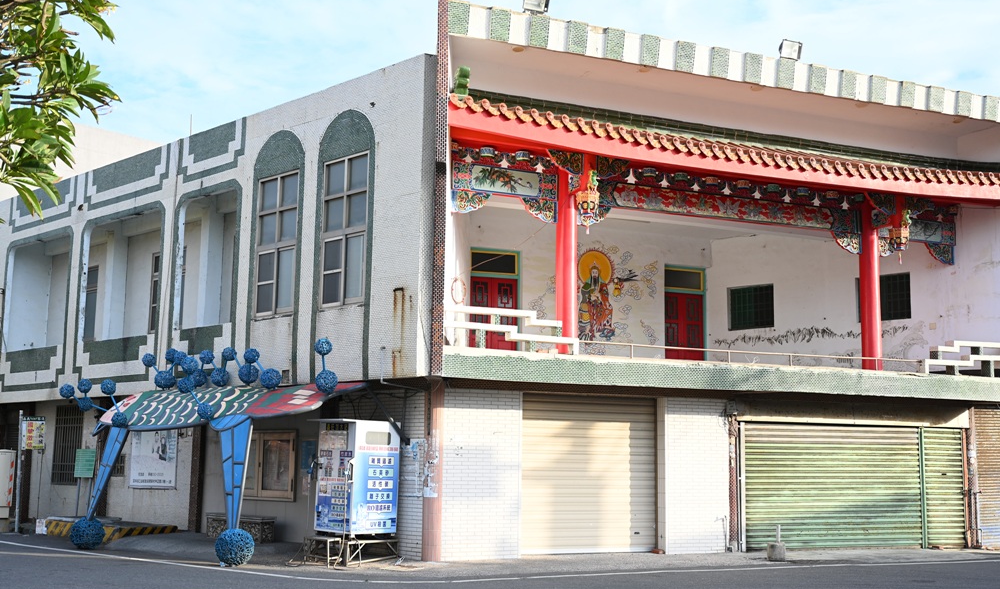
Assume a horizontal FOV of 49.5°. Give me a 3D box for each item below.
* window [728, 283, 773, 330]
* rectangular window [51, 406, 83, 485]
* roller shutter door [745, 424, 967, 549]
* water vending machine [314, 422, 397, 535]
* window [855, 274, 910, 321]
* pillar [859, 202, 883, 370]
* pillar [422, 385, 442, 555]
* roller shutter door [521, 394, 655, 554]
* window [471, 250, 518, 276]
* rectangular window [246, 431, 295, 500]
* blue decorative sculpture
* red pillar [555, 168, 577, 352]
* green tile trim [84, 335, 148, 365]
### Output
[{"bbox_3d":[5.722,0.303,24.532,1.130,0.975,0.140,-7,-11,41],"label":"window"},{"bbox_3d":[-10.055,3.517,25.266,1.320,1.840,0.120,-7,-12,42],"label":"rectangular window"},{"bbox_3d":[6.365,3.420,19.159,4.805,2.169,0.120,4,-9,-22],"label":"roller shutter door"},{"bbox_3d":[-2.140,2.720,16.175,0.855,1.634,0.913,-8,-12,43],"label":"water vending machine"},{"bbox_3d":[7.838,0.076,22.072,1.151,0.922,0.120,-7,-11,43],"label":"window"},{"bbox_3d":[6.891,-0.167,20.219,0.360,3.208,0.360,4,-9,-22],"label":"pillar"},{"bbox_3d":[-1.007,2.621,16.223,0.310,2.661,0.310,1,-8,0],"label":"pillar"},{"bbox_3d":[1.454,2.870,17.361,2.397,2.494,0.120,4,-9,-22],"label":"roller shutter door"},{"bbox_3d":[-0.122,-0.676,23.202,1.095,0.495,0.100,4,-9,-23],"label":"window"},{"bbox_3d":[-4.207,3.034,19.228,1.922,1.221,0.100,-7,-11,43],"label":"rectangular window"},{"bbox_3d":[-4.935,2.426,17.471,5.700,3.300,2.600,-6,-11,41],"label":"blue decorative sculpture"},{"bbox_3d":[1.120,-0.597,18.109,0.345,3.160,0.345,1,-9,0],"label":"red pillar"},{"bbox_3d":[-8.170,1.204,23.035,2.685,0.515,0.100,-7,-12,42],"label":"green tile trim"}]

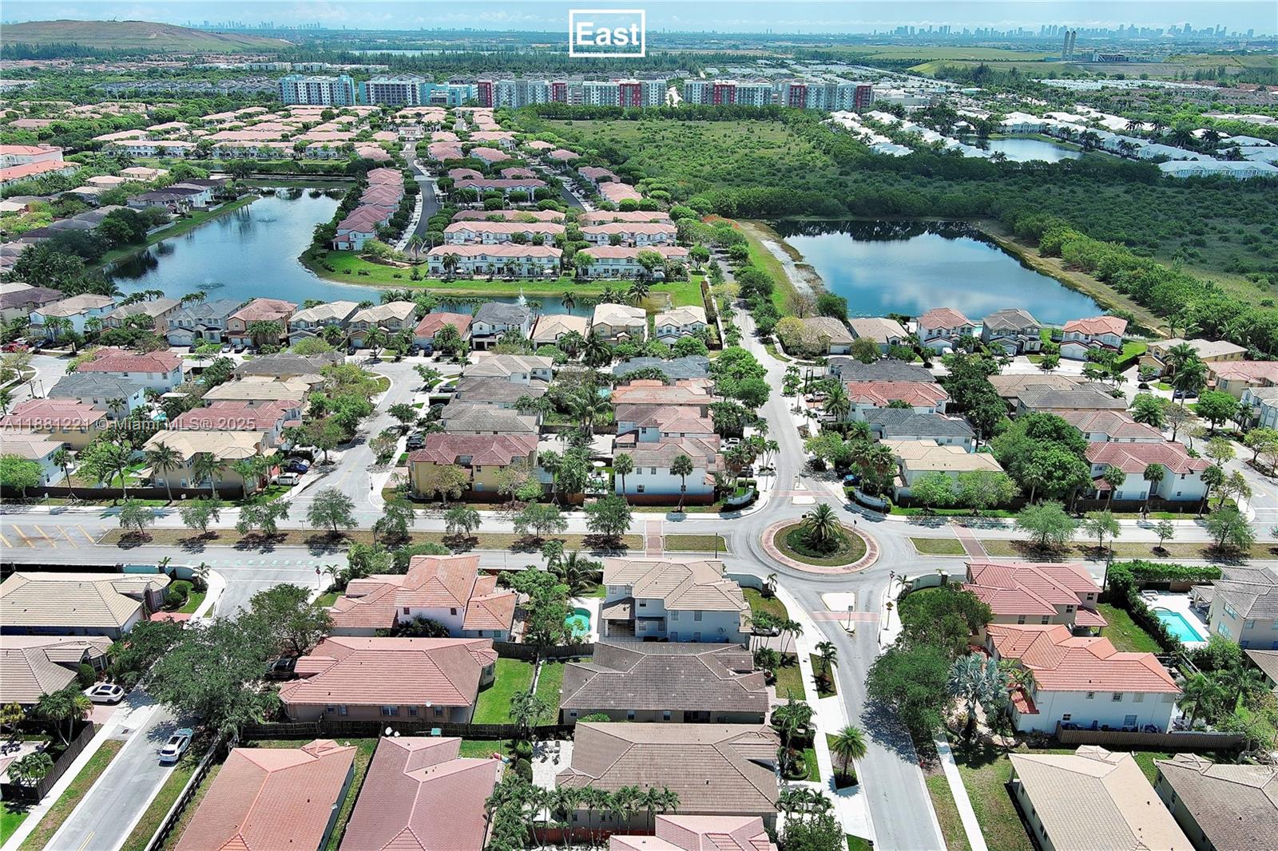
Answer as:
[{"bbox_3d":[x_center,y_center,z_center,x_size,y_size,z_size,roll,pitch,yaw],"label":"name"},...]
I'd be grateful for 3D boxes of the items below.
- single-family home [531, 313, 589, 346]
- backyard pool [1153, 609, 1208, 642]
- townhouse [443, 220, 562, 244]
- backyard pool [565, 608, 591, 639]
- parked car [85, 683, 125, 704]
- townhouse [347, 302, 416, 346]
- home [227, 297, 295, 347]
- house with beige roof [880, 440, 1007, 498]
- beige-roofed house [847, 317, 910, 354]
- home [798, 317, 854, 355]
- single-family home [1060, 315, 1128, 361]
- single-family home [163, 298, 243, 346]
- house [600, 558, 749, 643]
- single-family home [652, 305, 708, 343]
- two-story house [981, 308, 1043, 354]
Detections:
[{"bbox_3d":[-19.790,-24.791,264.182,13.100,5.500,21.500,1,21,1],"label":"single-family home"},{"bbox_3d":[72.062,27.214,138.417,3.800,1.230,8.670,1,21,0],"label":"backyard pool"},{"bbox_3d":[-46.220,-65.430,354.910,41.590,8.260,16.110,2,21,4],"label":"townhouse"},{"bbox_3d":[-8.105,26.936,137.267,3.800,1.230,7.940,1,21,0],"label":"backyard pool"},{"bbox_3d":[-63.423,31.847,122.292,4.750,1.430,1.880,1,21,1],"label":"parked car"},{"bbox_3d":[-65.540,-26.790,264.210,13.120,7.870,21.500,1,21,0],"label":"townhouse"},{"bbox_3d":[-95.528,-27.156,262.115,13.330,8.330,23.810,0,21,-2],"label":"home"},{"bbox_3d":[52.020,6.940,179.810,18.980,7.970,13.930,1,21,0],"label":"house with beige roof"},{"bbox_3d":[58.790,-22.690,250.730,12.290,5.240,20.340,0,21,0],"label":"beige-roofed house"},{"bbox_3d":[44.840,-22.730,250.540,12.290,5.240,20.140,0,21,0],"label":"home"},{"bbox_3d":[112.948,-22.636,255.268,14.080,8.330,20.760,11,23,25],"label":"single-family home"},{"bbox_3d":[-111.472,-27.327,265.539,13.700,7.800,21.800,0,21,0],"label":"single-family home"},{"bbox_3d":[4.670,21.830,130.880,18.430,7.910,12.790,0,21,0],"label":"house"},{"bbox_3d":[10.720,-25.920,264.140,12.820,7.770,20.490,1,21,0],"label":"single-family home"},{"bbox_3d":[95.176,-24.990,264.173,13.800,7.700,23.151,3,21,7],"label":"two-story house"}]

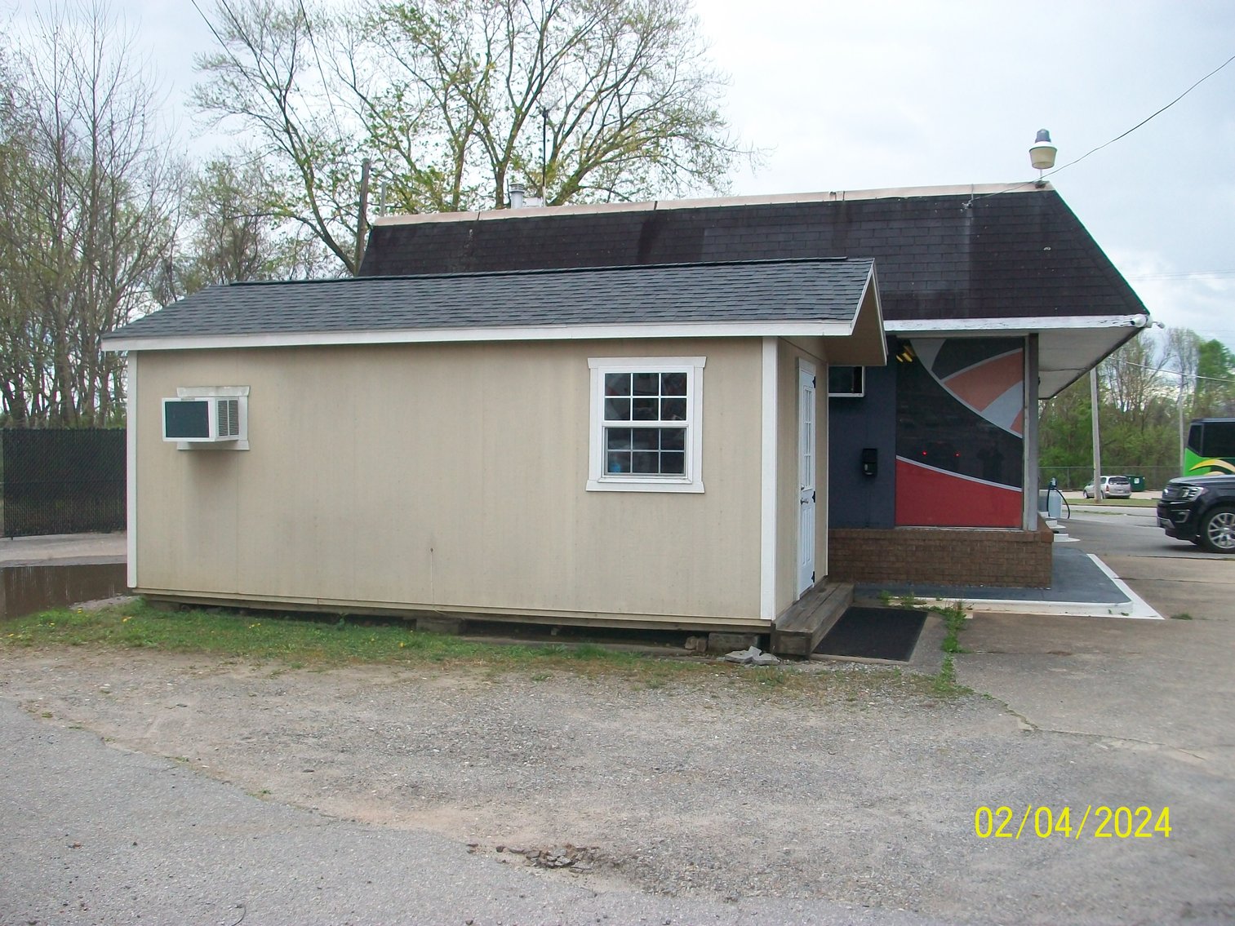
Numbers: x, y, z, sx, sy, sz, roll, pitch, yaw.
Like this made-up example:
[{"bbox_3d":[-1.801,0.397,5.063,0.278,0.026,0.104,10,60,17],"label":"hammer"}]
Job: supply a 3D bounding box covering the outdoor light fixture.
[{"bbox_3d":[4.805,-3.477,13.700,0.310,0.600,0.310,1,2,17],"label":"outdoor light fixture"}]

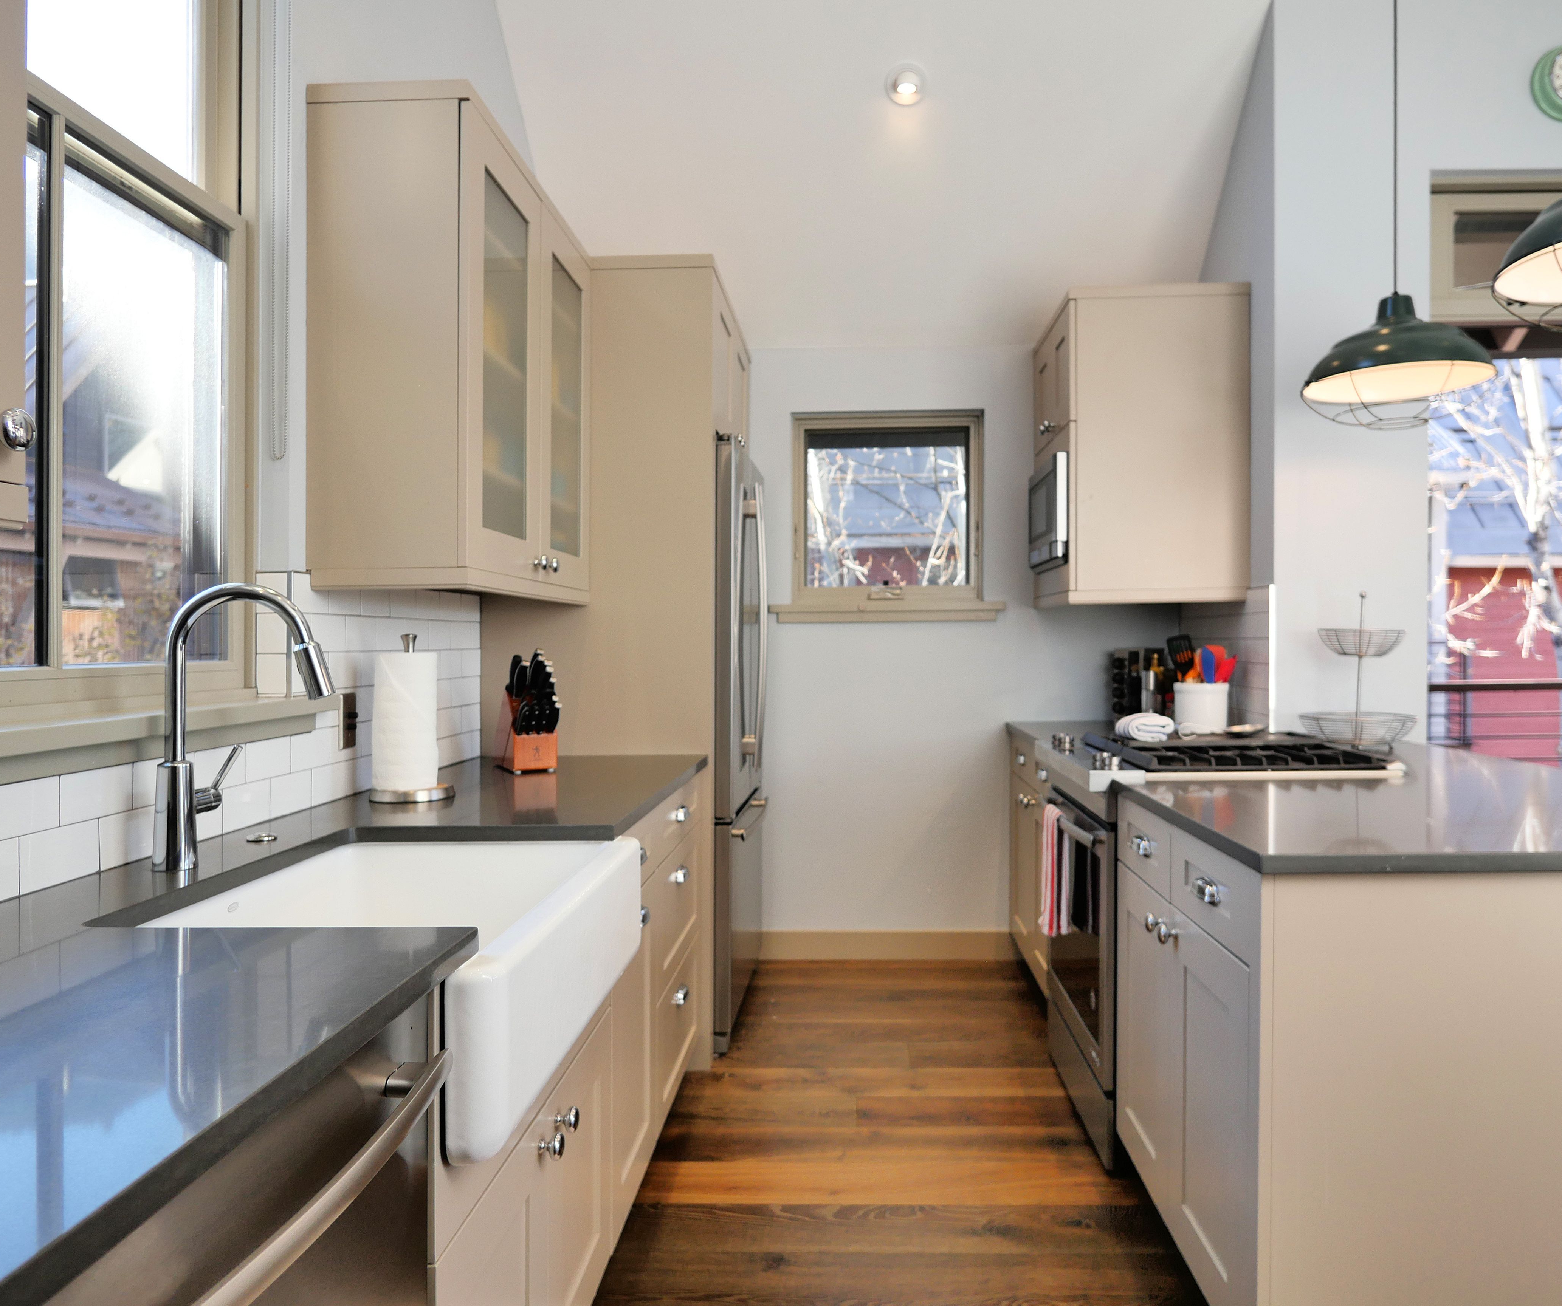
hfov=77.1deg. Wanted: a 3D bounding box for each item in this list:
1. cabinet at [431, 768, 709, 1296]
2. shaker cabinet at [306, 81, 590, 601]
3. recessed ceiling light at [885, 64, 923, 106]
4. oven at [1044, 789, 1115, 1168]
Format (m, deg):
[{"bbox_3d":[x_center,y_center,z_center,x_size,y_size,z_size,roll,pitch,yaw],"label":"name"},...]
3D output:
[{"bbox_3d":[-0.594,0.774,1.957,0.605,0.883,1.840,0,1,4],"label":"cabinet"},{"bbox_3d":[-0.746,-0.632,2.386,0.331,1.003,0.890,0,0,4],"label":"shaker cabinet"},{"bbox_3d":[0.405,-1.854,3.198,0.128,0.035,0.128,0,-44,4],"label":"recessed ceiling light"},{"bbox_3d":[1.117,0.803,2.691,0.698,0.880,0.752,0,0,4],"label":"oven"}]

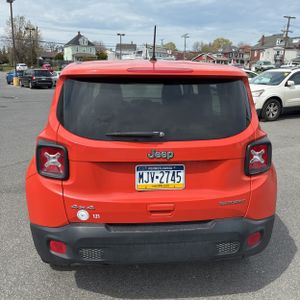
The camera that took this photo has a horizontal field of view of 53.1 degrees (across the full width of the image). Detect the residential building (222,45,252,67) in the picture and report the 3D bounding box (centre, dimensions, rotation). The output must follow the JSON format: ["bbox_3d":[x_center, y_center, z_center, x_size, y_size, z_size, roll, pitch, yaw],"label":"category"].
[{"bbox_3d":[33.585,-37.003,118.000,10.200,8.600,9.500,0,15,-3],"label":"residential building"}]

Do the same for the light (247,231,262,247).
[{"bbox_3d":[0.706,0.595,2.044,0.105,0.080,0.045,-6,16,-24],"label":"light"}]

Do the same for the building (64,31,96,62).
[{"bbox_3d":[-22.673,-33.439,98.000,8.400,10.200,9.200,-8,17,-29],"label":"building"}]

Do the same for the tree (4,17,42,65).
[{"bbox_3d":[-33.688,-28.895,80.000,8.800,12.500,8.500,1,15,0],"label":"tree"}]

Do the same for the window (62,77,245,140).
[{"bbox_3d":[0.053,-0.252,1.942,1.280,0.420,0.140,-1,-5,-5],"label":"window"}]

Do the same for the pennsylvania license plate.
[{"bbox_3d":[0.066,0.172,1.855,0.307,0.155,0.012,-1,11,-5],"label":"pennsylvania license plate"}]

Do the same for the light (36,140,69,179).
[{"bbox_3d":[-0.607,0.057,1.883,0.195,0.230,0.105,3,15,9],"label":"light"}]

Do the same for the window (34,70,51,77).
[{"bbox_3d":[-9.733,-6.934,27.300,1.400,0.550,0.160,-9,-4,-34],"label":"window"}]

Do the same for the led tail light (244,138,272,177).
[{"bbox_3d":[0.722,0.039,2.000,0.195,0.230,0.105,-4,15,-19],"label":"led tail light"}]

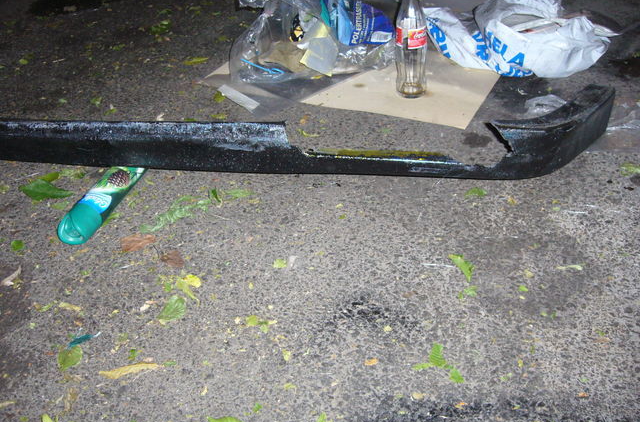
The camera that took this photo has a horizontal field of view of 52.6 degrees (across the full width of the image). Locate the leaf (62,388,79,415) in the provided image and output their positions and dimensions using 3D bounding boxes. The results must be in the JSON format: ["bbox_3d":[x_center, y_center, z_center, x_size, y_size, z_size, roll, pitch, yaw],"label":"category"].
[{"bbox_3d":[-0.292,0.224,0.764,0.012,0.006,0.039,-8,38,-1],"label":"leaf"}]

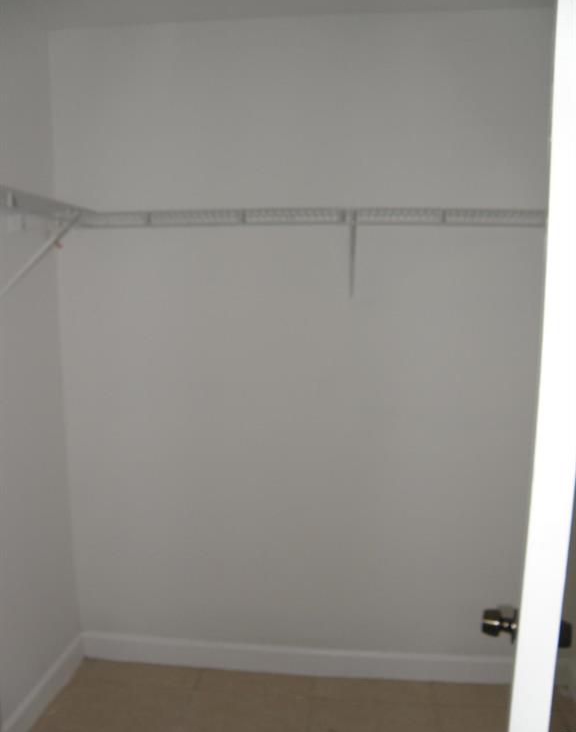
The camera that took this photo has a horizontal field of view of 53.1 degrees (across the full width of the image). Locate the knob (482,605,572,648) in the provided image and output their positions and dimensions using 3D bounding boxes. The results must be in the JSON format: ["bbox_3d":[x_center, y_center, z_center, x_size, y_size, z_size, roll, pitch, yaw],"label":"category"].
[{"bbox_3d":[0.445,0.490,1.077,0.155,0.065,0.065,3,9,21],"label":"knob"}]

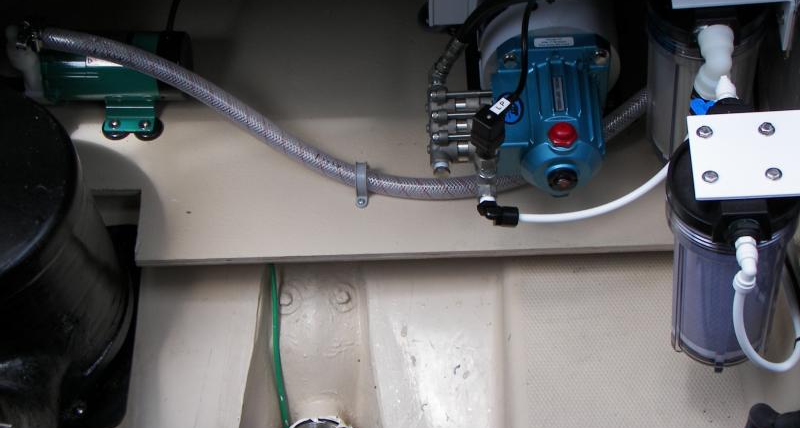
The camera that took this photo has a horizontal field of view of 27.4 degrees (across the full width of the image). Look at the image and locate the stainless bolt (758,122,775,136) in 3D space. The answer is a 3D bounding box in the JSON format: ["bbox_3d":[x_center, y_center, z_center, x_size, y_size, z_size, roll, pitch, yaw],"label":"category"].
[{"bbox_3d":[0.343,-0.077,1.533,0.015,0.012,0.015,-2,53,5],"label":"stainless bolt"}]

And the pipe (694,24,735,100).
[{"bbox_3d":[0.314,-0.146,1.649,0.039,0.065,0.055,-2,53,5],"label":"pipe"}]

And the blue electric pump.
[{"bbox_3d":[0.178,-0.104,1.926,0.138,0.142,0.166,-2,53,5],"label":"blue electric pump"}]

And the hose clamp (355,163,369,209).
[{"bbox_3d":[-0.048,-0.039,1.999,0.014,0.029,0.056,-2,53,5],"label":"hose clamp"}]

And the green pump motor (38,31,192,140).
[{"bbox_3d":[-0.362,-0.178,2.090,0.200,0.115,0.115,1,53,8],"label":"green pump motor"}]

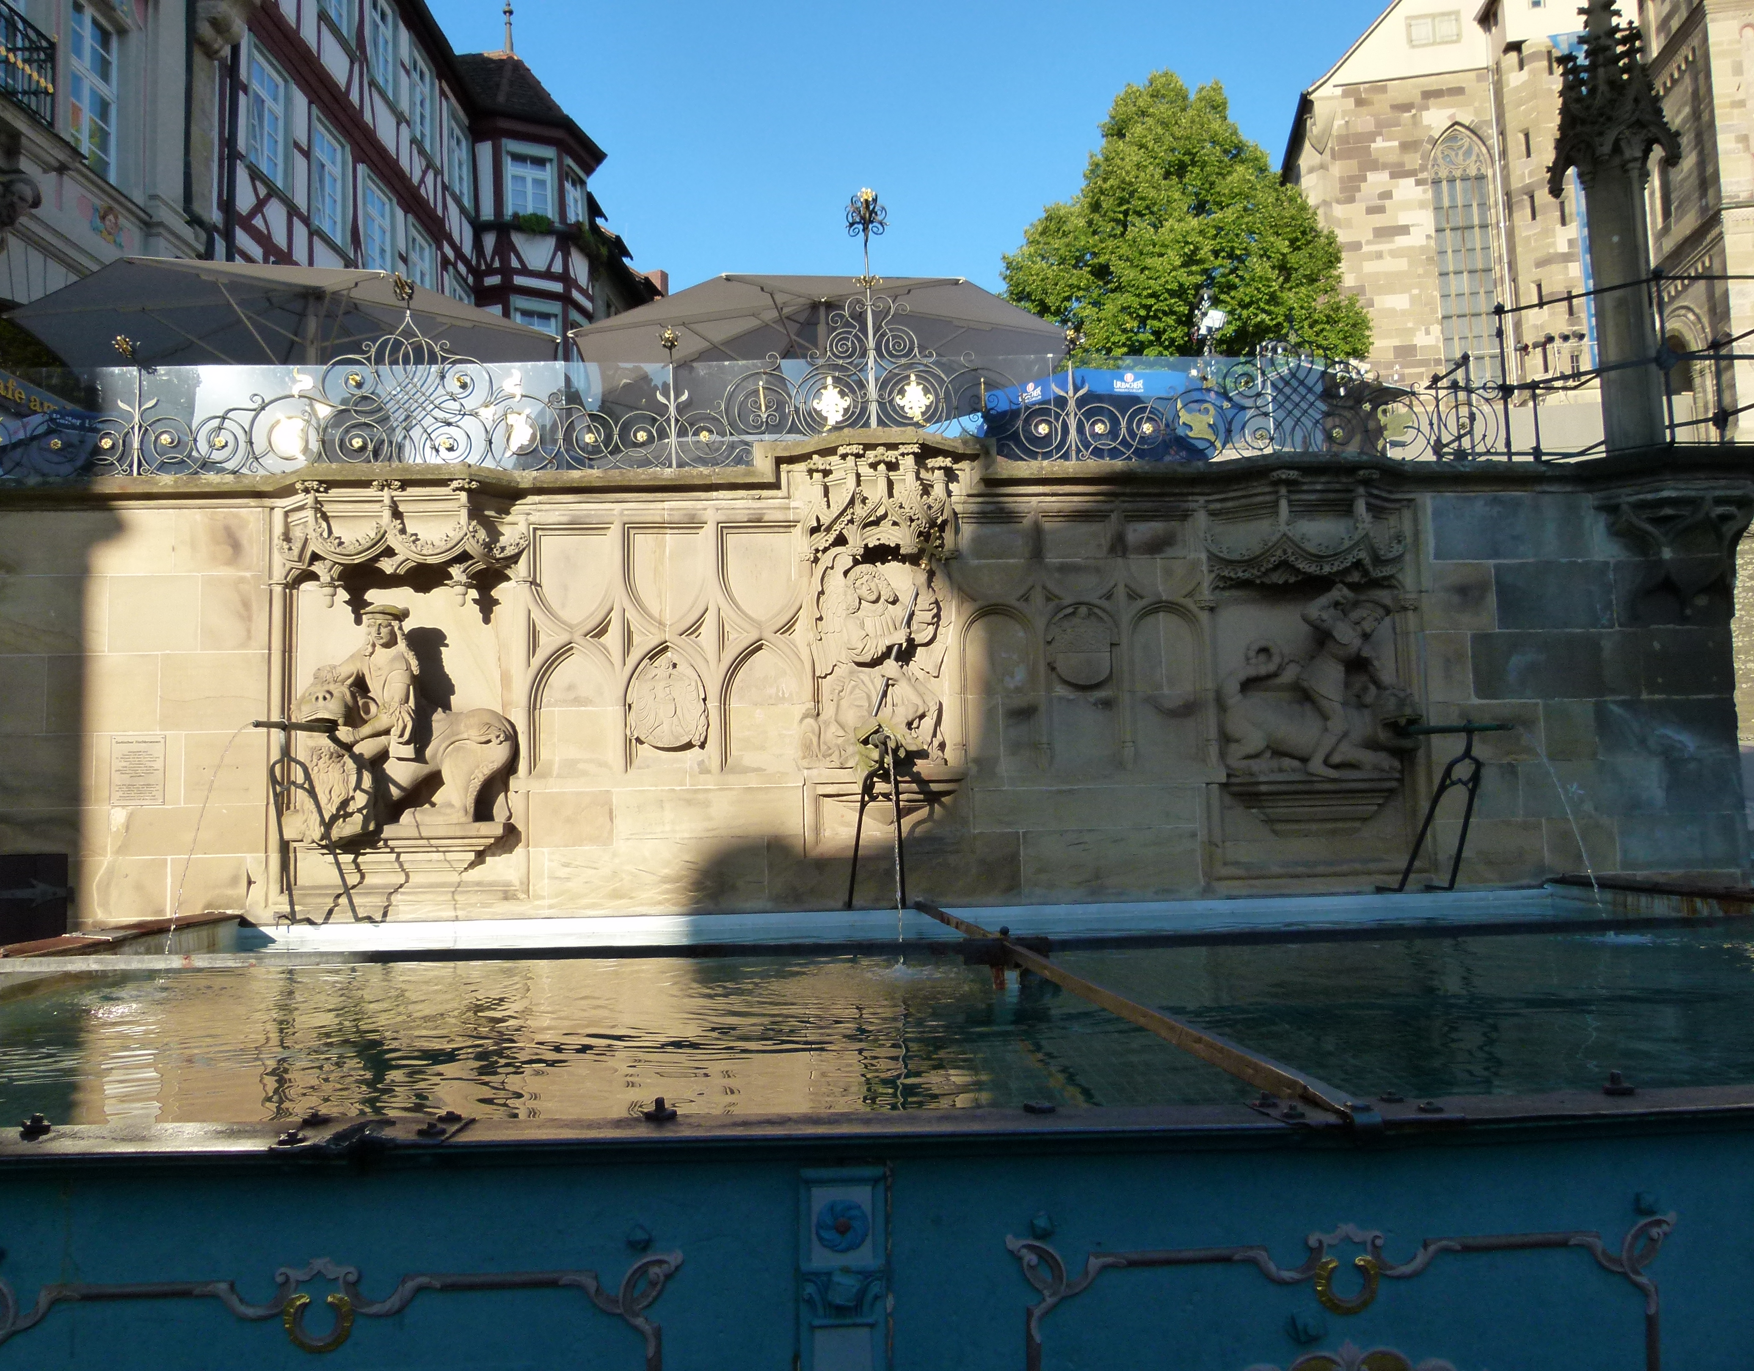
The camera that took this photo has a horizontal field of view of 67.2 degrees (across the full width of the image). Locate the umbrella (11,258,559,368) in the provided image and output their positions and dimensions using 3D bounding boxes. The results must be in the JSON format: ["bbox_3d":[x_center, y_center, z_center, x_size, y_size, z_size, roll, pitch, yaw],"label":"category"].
[{"bbox_3d":[-4.779,-1.870,11.206,4.250,2.950,4.250,-1,-6,-2],"label":"umbrella"}]

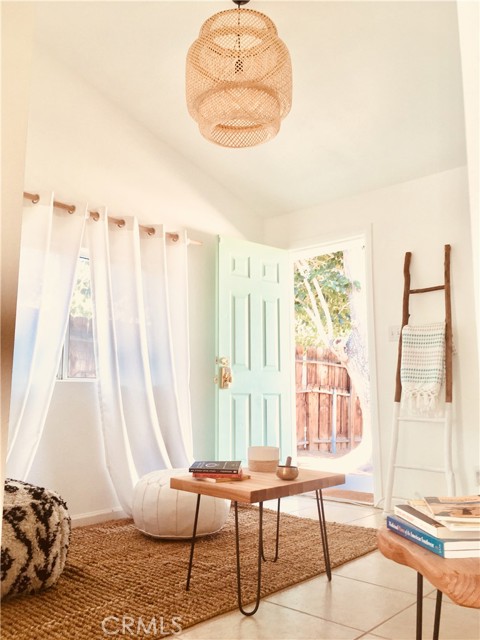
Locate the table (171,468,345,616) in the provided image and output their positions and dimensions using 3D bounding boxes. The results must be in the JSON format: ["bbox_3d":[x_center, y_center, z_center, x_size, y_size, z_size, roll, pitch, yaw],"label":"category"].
[{"bbox_3d":[0.089,0.917,2.329,0.471,0.458,0.622,-8,-11,44],"label":"table"}]

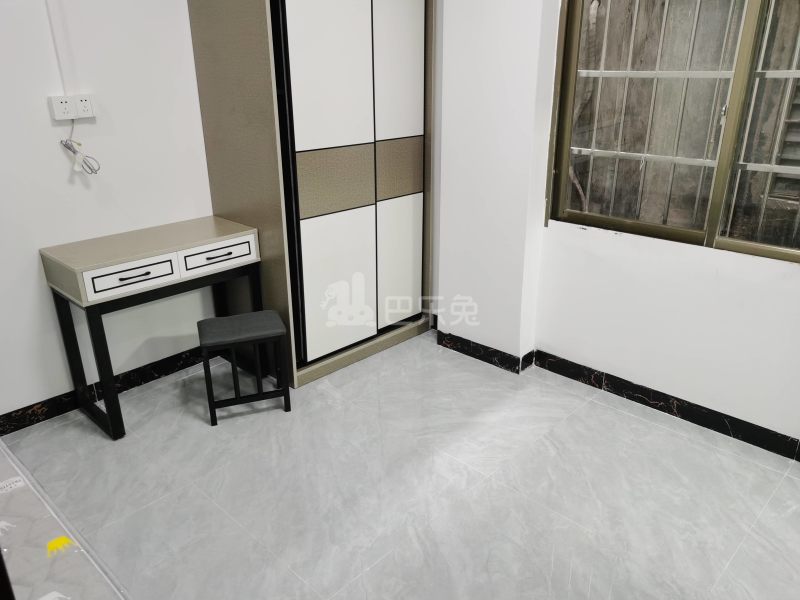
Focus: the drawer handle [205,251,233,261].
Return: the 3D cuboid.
[{"bbox_3d":[-0.800,-0.194,2.768,0.027,0.015,0.137,19,28,40],"label":"drawer handle"}]

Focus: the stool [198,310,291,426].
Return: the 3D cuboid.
[{"bbox_3d":[-0.699,0.293,2.801,0.350,0.425,0.227,-8,22,-19],"label":"stool"}]

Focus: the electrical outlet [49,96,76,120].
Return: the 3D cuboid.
[{"bbox_3d":[-1.367,-0.779,2.530,0.034,0.088,0.086,19,28,40],"label":"electrical outlet"}]

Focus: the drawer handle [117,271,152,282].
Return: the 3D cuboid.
[{"bbox_3d":[-1.063,-0.095,2.514,0.027,0.015,0.137,19,28,40],"label":"drawer handle"}]

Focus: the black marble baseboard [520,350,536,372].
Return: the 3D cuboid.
[{"bbox_3d":[0.644,0.312,3.188,0.020,0.091,0.136,19,28,41],"label":"black marble baseboard"}]

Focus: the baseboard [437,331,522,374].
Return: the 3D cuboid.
[{"bbox_3d":[0.412,0.269,3.306,0.535,0.090,0.015,19,28,40],"label":"baseboard"}]

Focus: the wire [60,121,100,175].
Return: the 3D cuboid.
[{"bbox_3d":[-1.326,-0.634,2.587,0.060,0.215,0.130,19,28,40],"label":"wire"}]

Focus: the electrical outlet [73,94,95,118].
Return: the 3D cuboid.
[{"bbox_3d":[-1.312,-0.801,2.583,0.034,0.088,0.082,19,28,40],"label":"electrical outlet"}]

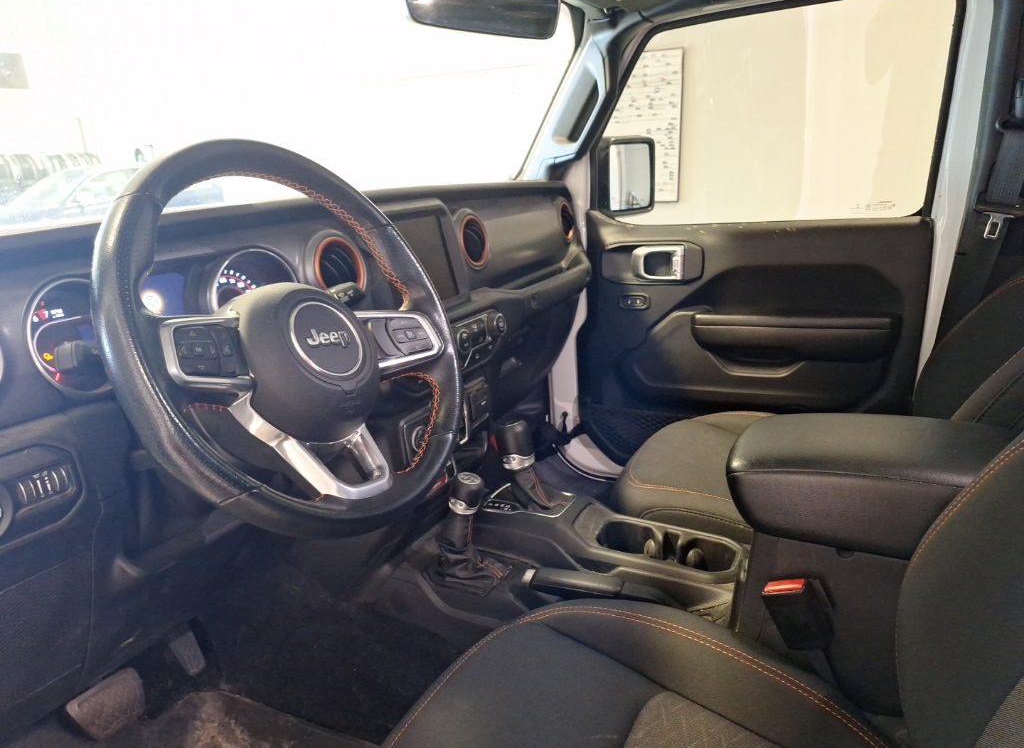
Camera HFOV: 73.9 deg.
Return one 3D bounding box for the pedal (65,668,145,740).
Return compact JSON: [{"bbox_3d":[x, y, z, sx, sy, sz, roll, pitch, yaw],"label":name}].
[{"bbox_3d":[-0.636,0.512,1.062,0.035,0.075,0.100,-32,0,34],"label":"pedal"}]

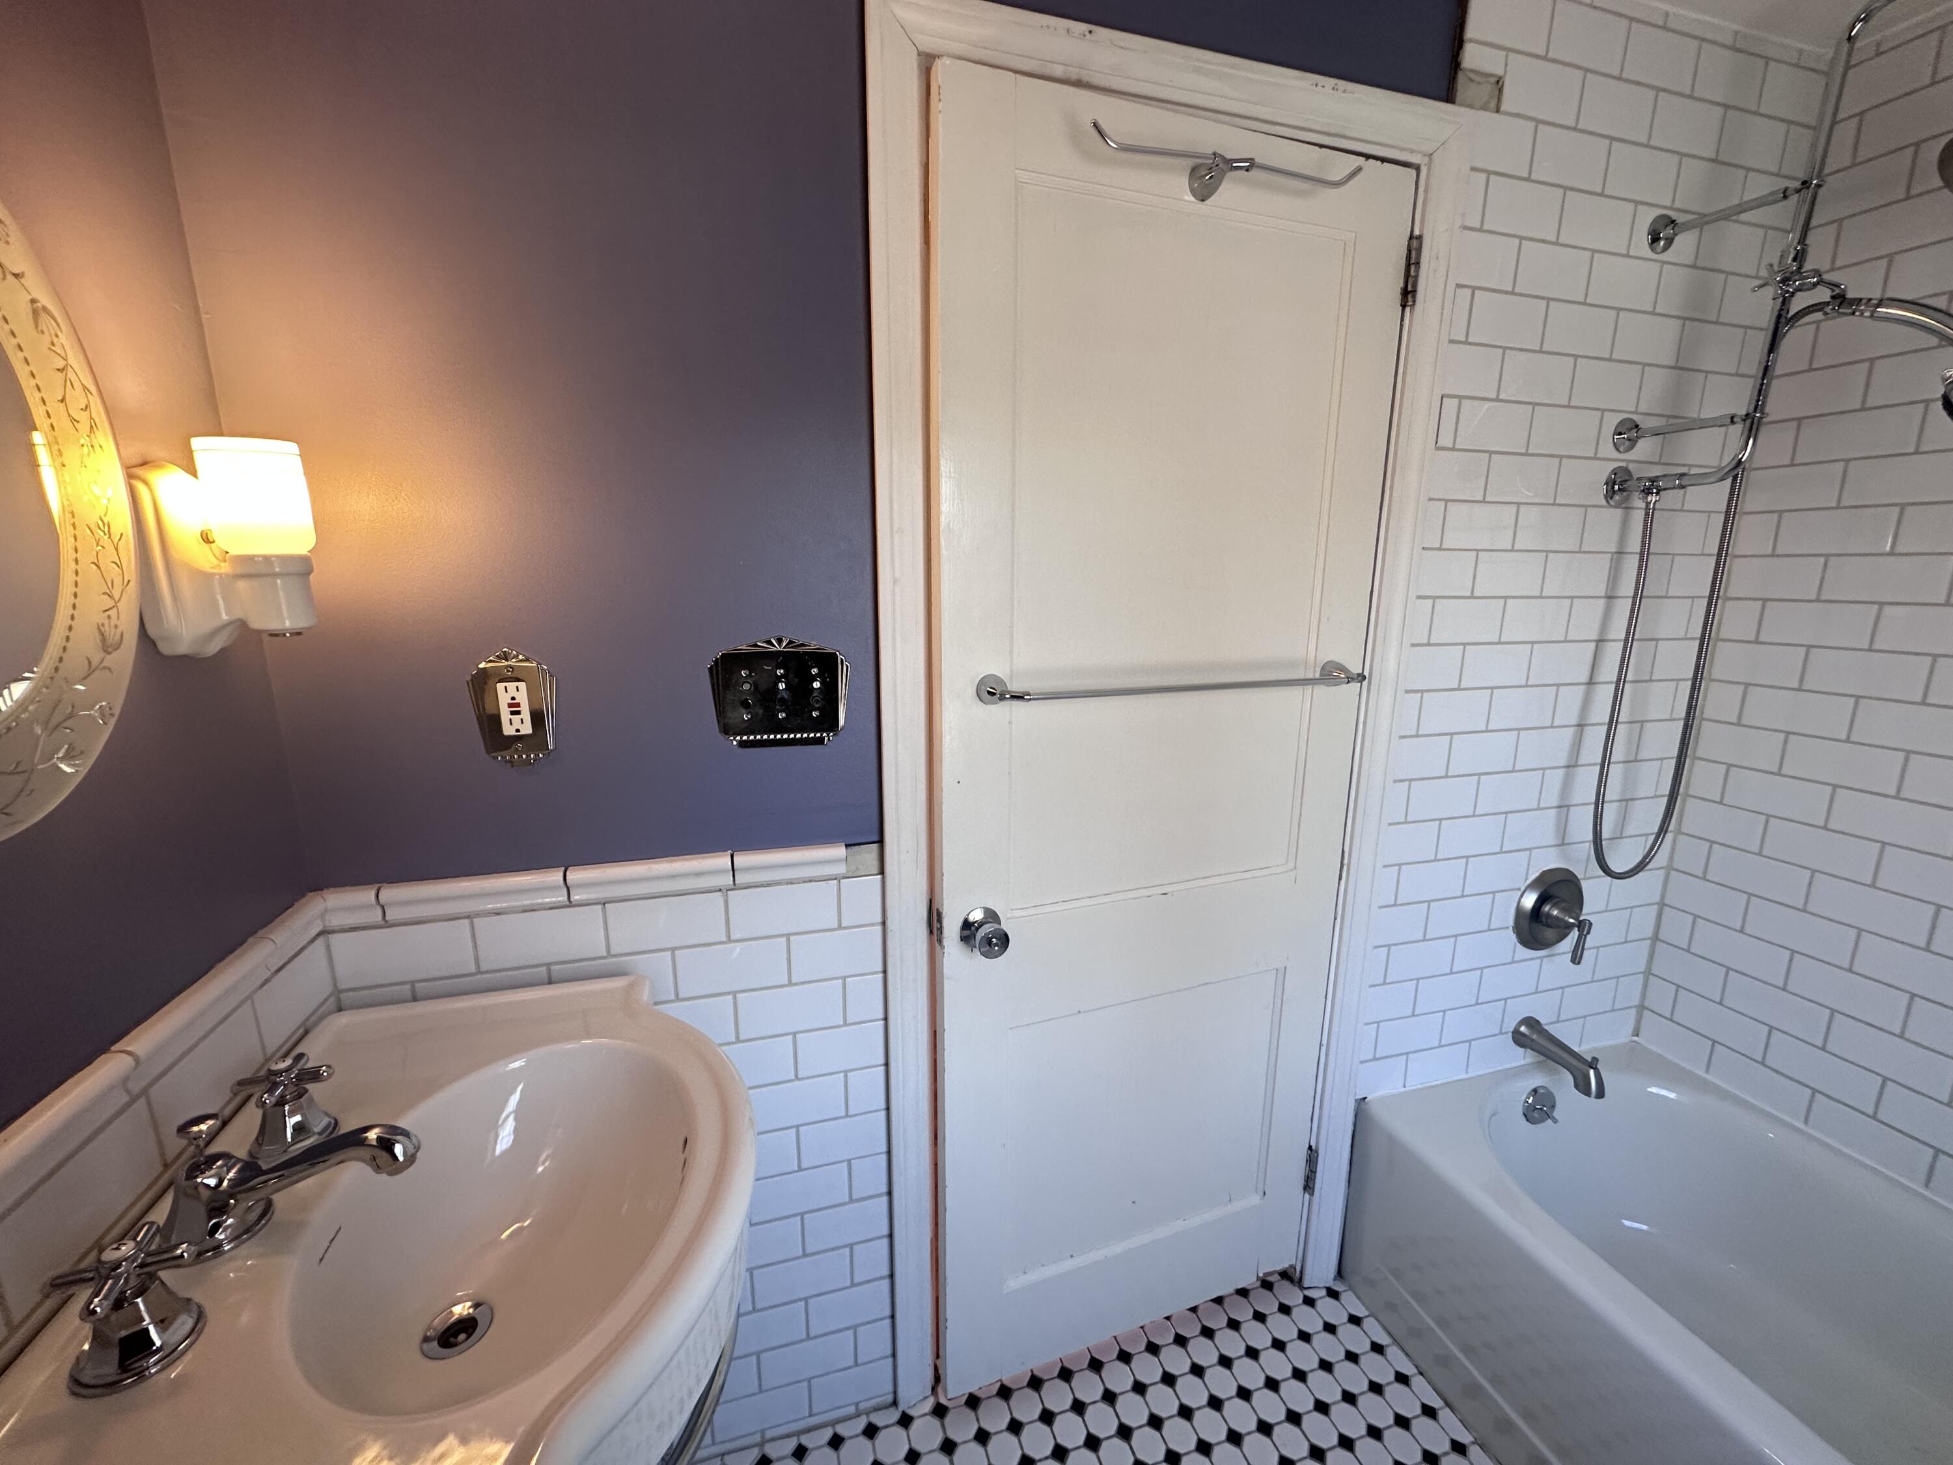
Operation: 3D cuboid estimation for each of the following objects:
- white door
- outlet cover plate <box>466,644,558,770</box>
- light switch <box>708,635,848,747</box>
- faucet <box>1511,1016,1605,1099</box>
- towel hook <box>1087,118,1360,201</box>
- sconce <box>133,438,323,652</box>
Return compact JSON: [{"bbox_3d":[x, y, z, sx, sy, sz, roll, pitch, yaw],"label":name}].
[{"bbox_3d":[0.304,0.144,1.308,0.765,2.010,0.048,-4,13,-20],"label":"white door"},{"bbox_3d":[-0.570,-0.029,0.978,0.096,0.150,0.014,-3,13,-17],"label":"outlet cover plate"},{"bbox_3d":[-0.263,-0.053,1.069,0.185,0.153,0.016,-3,13,-17],"label":"light switch"},{"bbox_3d":[1.158,0.642,1.554,0.070,0.090,0.160,-3,13,-17],"label":"faucet"},{"bbox_3d":[0.342,-0.760,1.071,0.420,0.062,0.062,-4,13,-20],"label":"towel hook"},{"bbox_3d":[-0.703,-0.174,0.759,0.127,0.200,0.105,-3,13,-17],"label":"sconce"}]

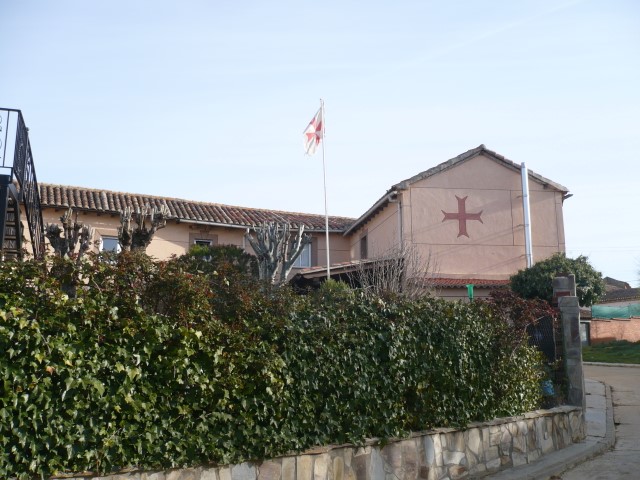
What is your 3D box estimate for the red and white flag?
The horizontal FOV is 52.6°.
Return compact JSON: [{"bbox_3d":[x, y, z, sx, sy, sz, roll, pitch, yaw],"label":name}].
[{"bbox_3d":[-0.191,-2.767,16.500,0.520,1.150,0.220,0,-9,0],"label":"red and white flag"}]

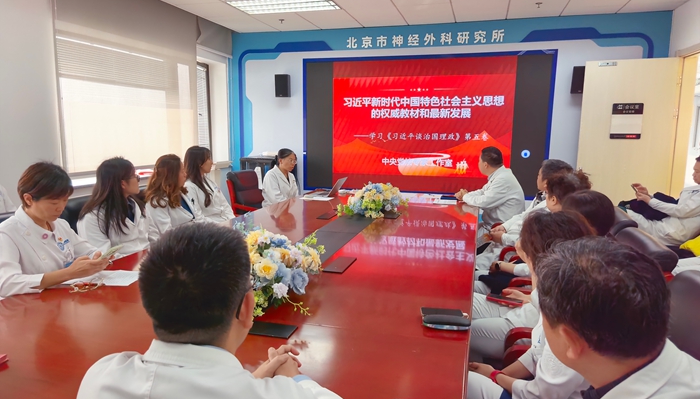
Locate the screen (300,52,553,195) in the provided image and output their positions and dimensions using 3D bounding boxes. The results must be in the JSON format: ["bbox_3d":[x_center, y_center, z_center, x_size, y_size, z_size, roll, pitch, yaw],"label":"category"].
[{"bbox_3d":[0.929,-0.968,6.425,3.270,1.820,0.100,2,8,15],"label":"screen"}]

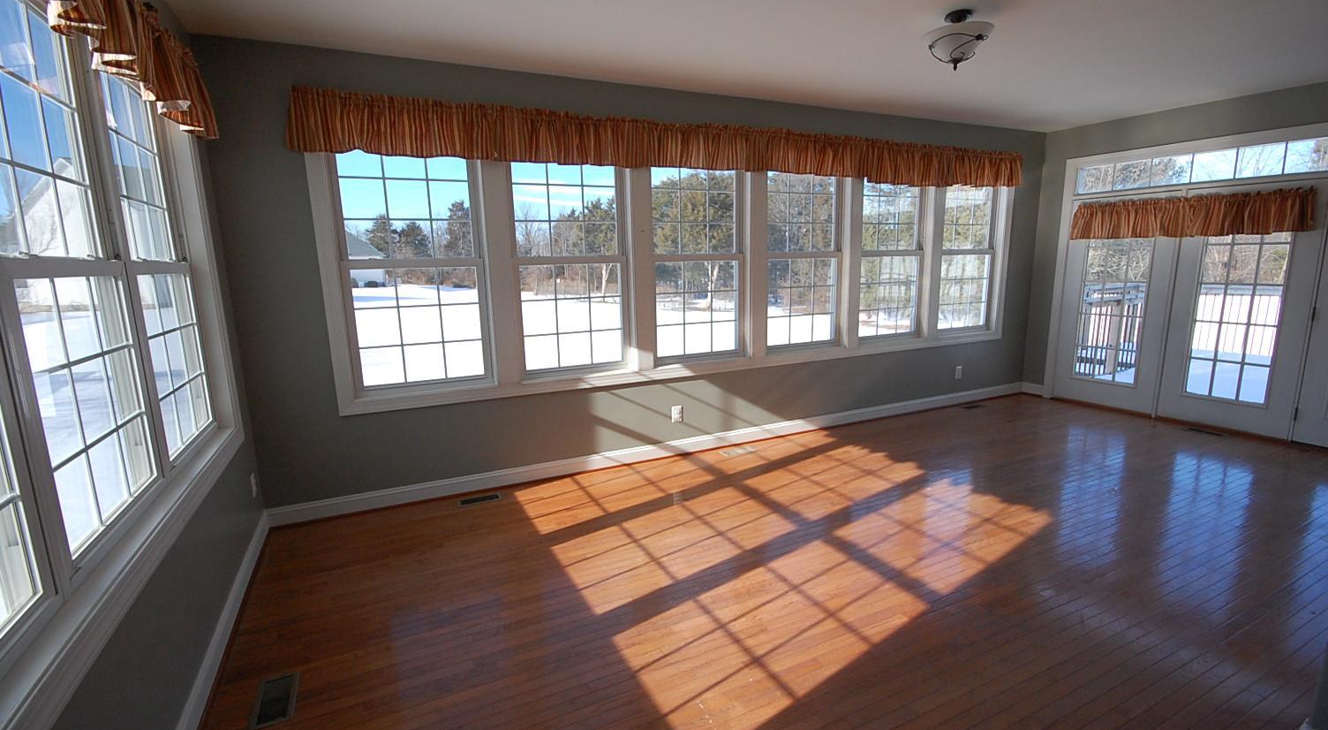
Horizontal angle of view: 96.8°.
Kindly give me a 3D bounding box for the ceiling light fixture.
[{"bbox_3d":[1.490,-1.632,2.994,0.325,0.260,0.325,-6,12,-26],"label":"ceiling light fixture"}]

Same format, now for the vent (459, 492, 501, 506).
[{"bbox_3d":[-1.230,0.896,3.936,0.265,0.010,0.115,-6,12,-25],"label":"vent"}]

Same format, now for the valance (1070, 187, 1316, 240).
[{"bbox_3d":[4.417,-1.274,5.090,0.100,0.340,1.680,-6,12,-26],"label":"valance"}]

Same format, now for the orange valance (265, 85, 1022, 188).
[{"bbox_3d":[0.744,-1.643,4.559,6.245,0.345,0.100,-6,12,-25],"label":"orange valance"}]

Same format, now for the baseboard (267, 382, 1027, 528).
[{"bbox_3d":[0.782,0.597,5.026,7.020,0.125,0.018,-6,12,-25],"label":"baseboard"}]

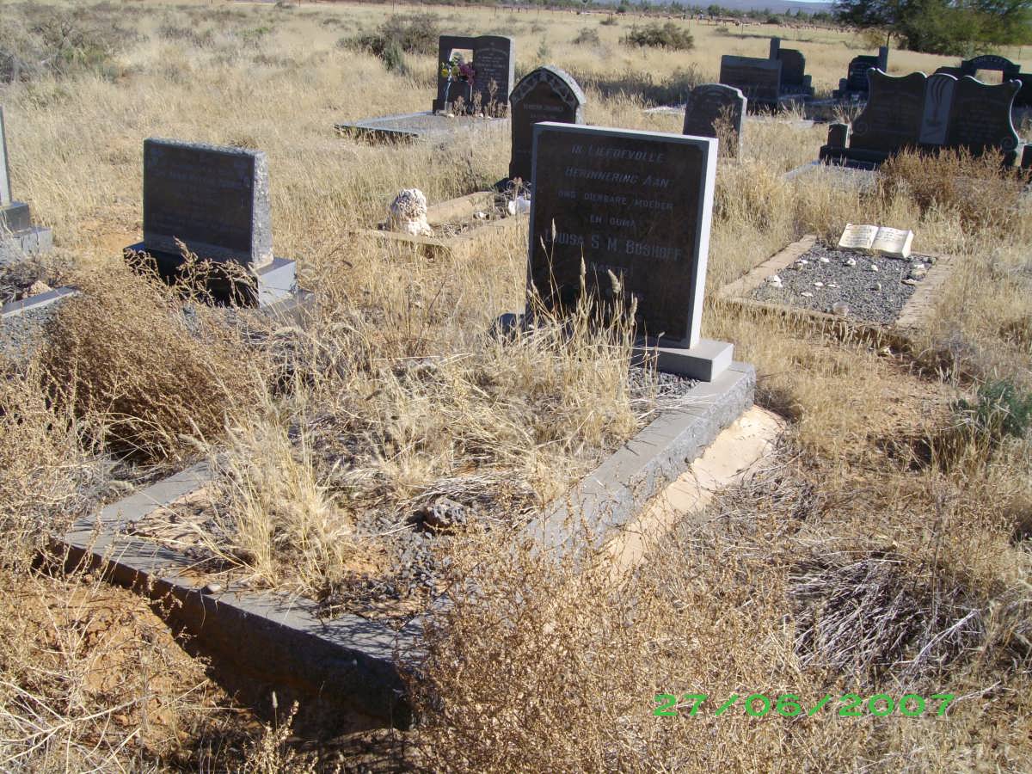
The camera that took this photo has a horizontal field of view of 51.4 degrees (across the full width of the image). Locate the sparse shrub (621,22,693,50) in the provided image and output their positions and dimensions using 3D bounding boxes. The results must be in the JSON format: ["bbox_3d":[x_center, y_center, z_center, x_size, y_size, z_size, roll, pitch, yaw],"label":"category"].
[{"bbox_3d":[5.303,-13.041,39.819,2.692,0.995,2.422,6,20,6],"label":"sparse shrub"}]

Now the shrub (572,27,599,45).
[{"bbox_3d":[2.647,-13.135,40.120,1.096,0.658,0.987,4,20,2],"label":"shrub"}]

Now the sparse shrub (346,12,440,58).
[{"bbox_3d":[-2.838,-8.441,25.672,2.443,0.977,2.199,1,20,-7],"label":"sparse shrub"}]

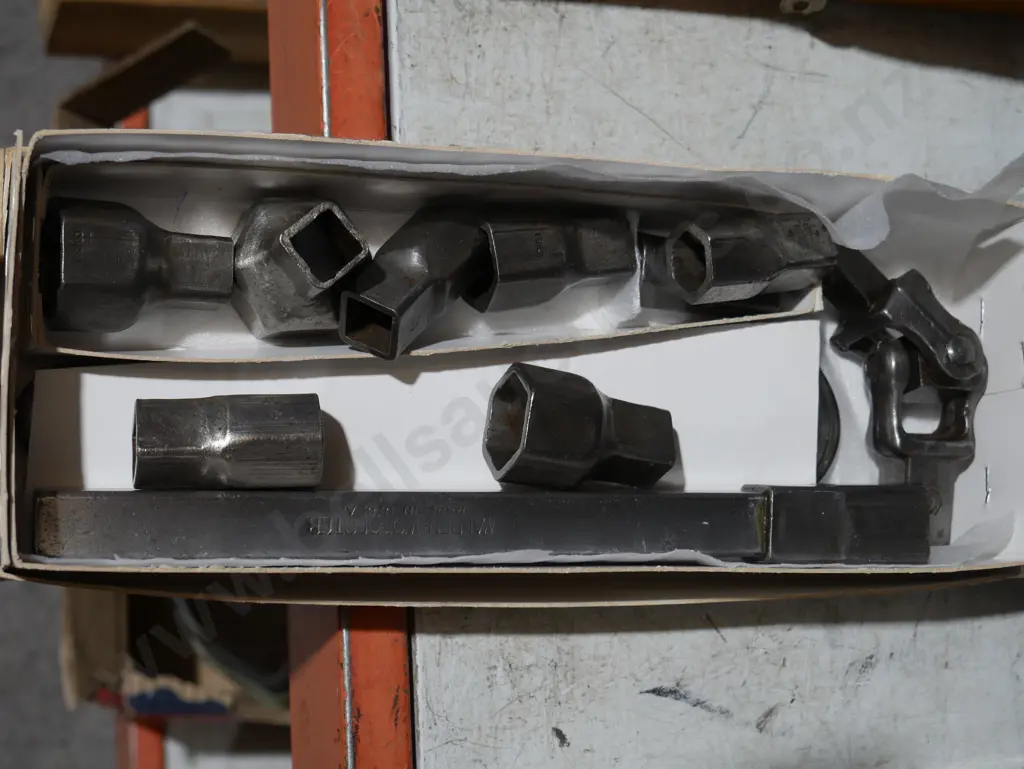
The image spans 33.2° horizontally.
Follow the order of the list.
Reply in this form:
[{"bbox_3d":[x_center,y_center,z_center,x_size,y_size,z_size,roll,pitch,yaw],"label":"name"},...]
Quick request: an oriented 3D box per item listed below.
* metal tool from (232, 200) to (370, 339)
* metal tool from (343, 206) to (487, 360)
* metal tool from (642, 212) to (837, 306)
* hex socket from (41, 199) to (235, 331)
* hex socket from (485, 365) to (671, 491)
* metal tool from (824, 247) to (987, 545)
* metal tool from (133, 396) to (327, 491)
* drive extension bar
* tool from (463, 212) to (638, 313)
[{"bbox_3d":[-0.066,-0.039,0.553,0.045,0.059,0.041,-10,85,-18],"label":"metal tool"},{"bbox_3d":[-0.030,-0.034,0.554,0.033,0.031,0.058,48,45,-6],"label":"metal tool"},{"bbox_3d":[0.082,-0.042,0.571,0.051,0.025,0.028,-6,86,-20],"label":"metal tool"},{"bbox_3d":[-0.121,-0.039,0.559,0.060,0.039,0.044,0,85,-18],"label":"hex socket"},{"bbox_3d":[0.024,0.016,0.550,0.056,0.033,0.037,11,81,-23],"label":"hex socket"},{"bbox_3d":[0.143,0.003,0.616,0.054,0.040,0.112,-10,87,-15],"label":"metal tool"},{"bbox_3d":[-0.085,0.017,0.515,0.054,0.028,0.029,0,84,-16],"label":"metal tool"},{"bbox_3d":[0.000,0.043,0.525,0.280,0.022,0.024,1,84,-16],"label":"drive extension bar"},{"bbox_3d":[0.013,-0.041,0.556,0.052,0.028,0.032,-7,86,-22],"label":"tool"}]

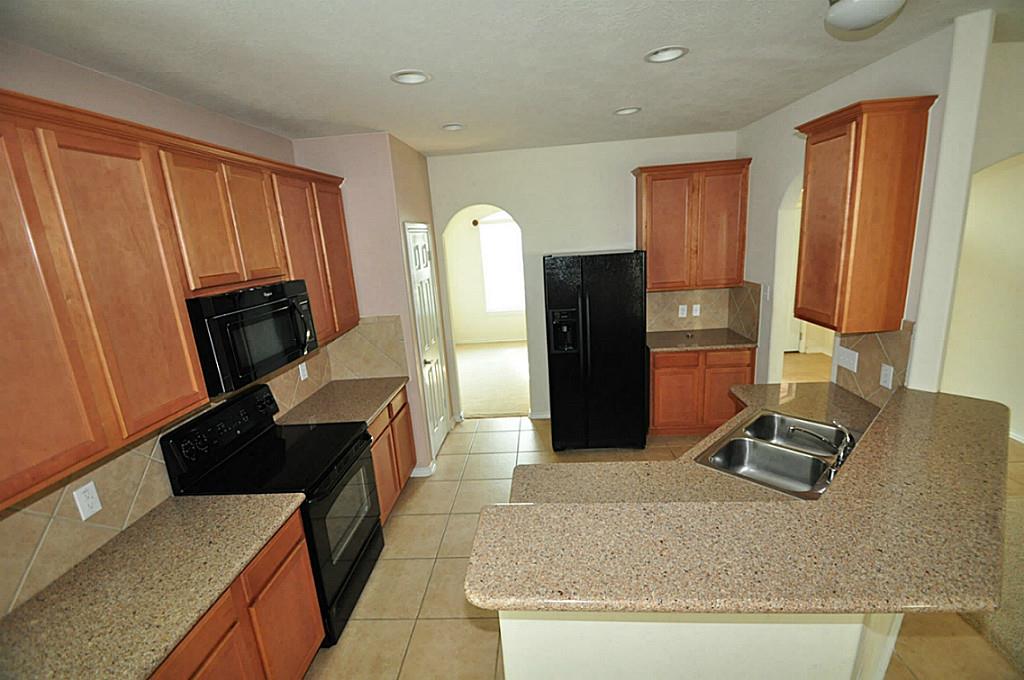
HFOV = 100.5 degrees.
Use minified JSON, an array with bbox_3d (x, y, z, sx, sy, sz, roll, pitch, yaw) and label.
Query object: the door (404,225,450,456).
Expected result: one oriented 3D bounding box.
[{"bbox_3d":[-0.767,0.027,4.063,0.060,2.100,0.660,-3,13,4],"label":"door"}]

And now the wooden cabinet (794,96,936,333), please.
[{"bbox_3d":[1.849,-0.638,2.340,0.340,1.120,0.490,-3,13,4],"label":"wooden cabinet"}]

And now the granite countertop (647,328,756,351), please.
[{"bbox_3d":[1.755,0.000,4.185,0.950,0.040,0.650,-3,13,4],"label":"granite countertop"}]

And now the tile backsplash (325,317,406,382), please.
[{"bbox_3d":[-1.164,0.077,3.391,0.625,0.510,0.020,-3,13,4],"label":"tile backsplash"}]

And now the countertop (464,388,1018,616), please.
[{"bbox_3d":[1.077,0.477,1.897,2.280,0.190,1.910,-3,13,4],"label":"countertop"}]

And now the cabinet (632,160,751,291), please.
[{"bbox_3d":[1.702,-1.056,4.104,0.950,1.140,0.330,-3,13,4],"label":"cabinet"}]

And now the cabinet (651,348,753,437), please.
[{"bbox_3d":[1.778,0.449,4.295,0.920,0.875,0.610,-3,13,4],"label":"cabinet"}]

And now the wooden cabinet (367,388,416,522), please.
[{"bbox_3d":[-1.153,0.886,3.131,0.615,0.875,0.860,-3,13,4],"label":"wooden cabinet"}]

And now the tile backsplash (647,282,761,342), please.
[{"bbox_3d":[1.740,-0.267,4.141,0.950,0.480,0.620,-3,13,4],"label":"tile backsplash"}]

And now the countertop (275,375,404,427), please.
[{"bbox_3d":[-1.168,0.440,3.027,0.640,0.040,0.880,-3,13,4],"label":"countertop"}]

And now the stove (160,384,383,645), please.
[{"bbox_3d":[-1.184,0.913,2.333,0.670,1.170,0.760,-3,13,4],"label":"stove"}]

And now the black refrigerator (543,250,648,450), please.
[{"bbox_3d":[0.780,0.075,4.158,0.855,1.780,0.760,-3,13,4],"label":"black refrigerator"}]

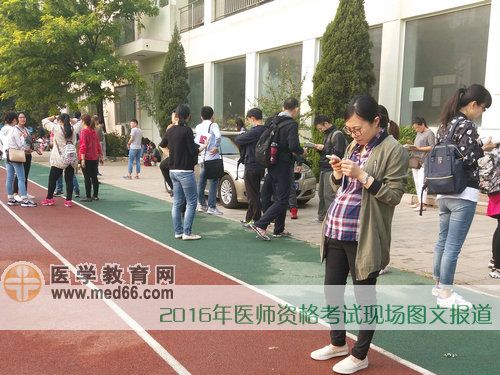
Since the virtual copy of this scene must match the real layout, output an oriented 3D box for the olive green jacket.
[{"bbox_3d":[0.674,0.106,2.380,0.360,0.810,0.460,-5,10,-33],"label":"olive green jacket"}]

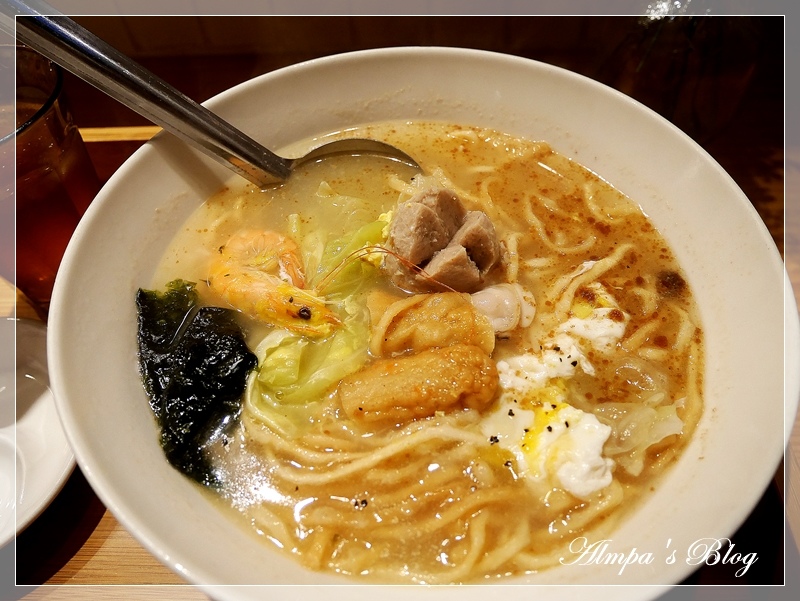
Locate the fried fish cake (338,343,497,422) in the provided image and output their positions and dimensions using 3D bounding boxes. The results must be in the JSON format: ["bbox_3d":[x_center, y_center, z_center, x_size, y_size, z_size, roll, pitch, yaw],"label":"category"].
[{"bbox_3d":[0.006,0.027,0.172,0.049,0.018,0.022,-9,55,-6],"label":"fried fish cake"}]

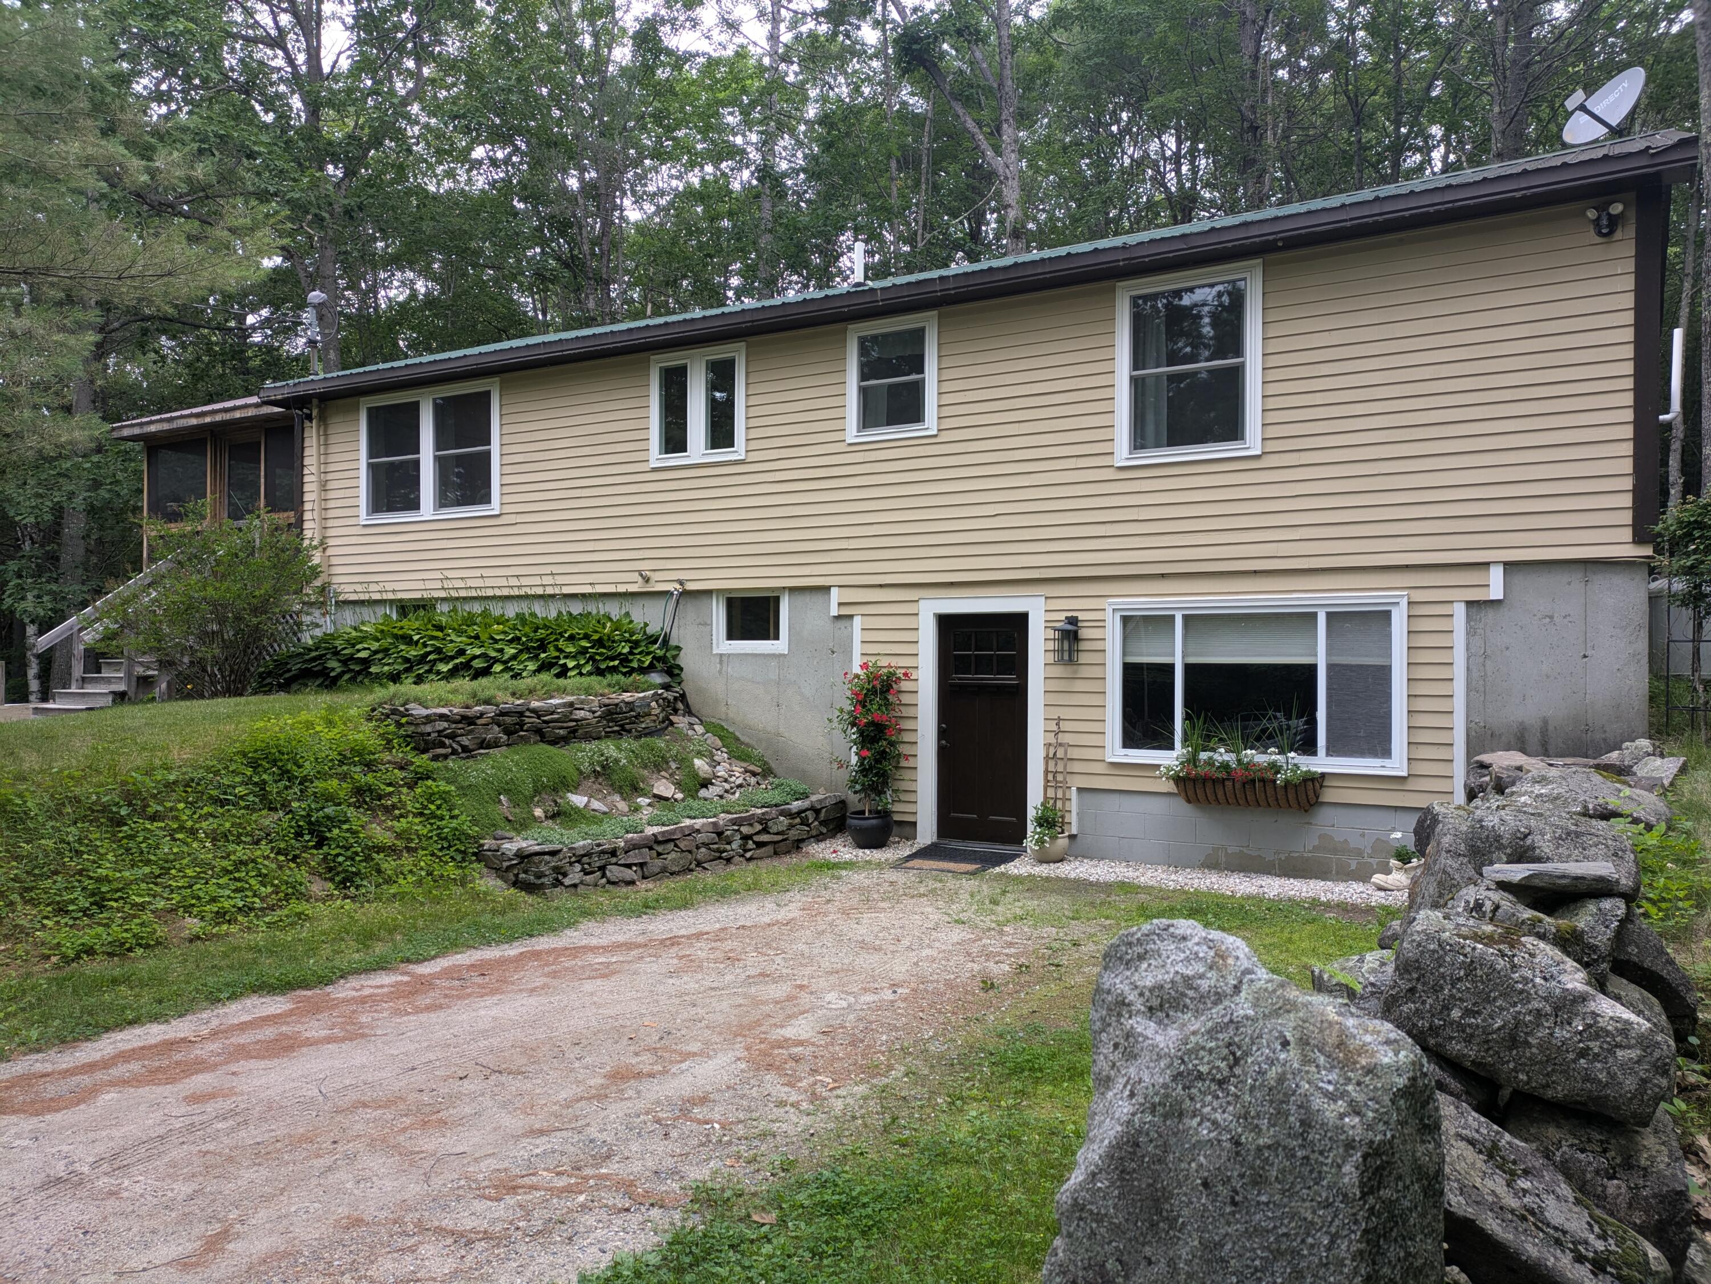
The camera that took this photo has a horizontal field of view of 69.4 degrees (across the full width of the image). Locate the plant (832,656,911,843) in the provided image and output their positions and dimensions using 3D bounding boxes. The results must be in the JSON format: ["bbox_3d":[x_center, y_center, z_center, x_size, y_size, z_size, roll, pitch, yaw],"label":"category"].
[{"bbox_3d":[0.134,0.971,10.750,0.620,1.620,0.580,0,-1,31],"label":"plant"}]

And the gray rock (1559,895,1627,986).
[{"bbox_3d":[2.462,1.014,4.150,0.290,0.320,0.380,0,-1,31],"label":"gray rock"}]

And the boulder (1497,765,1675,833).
[{"bbox_3d":[4.349,0.960,7.400,0.950,0.420,0.700,0,-1,31],"label":"boulder"}]

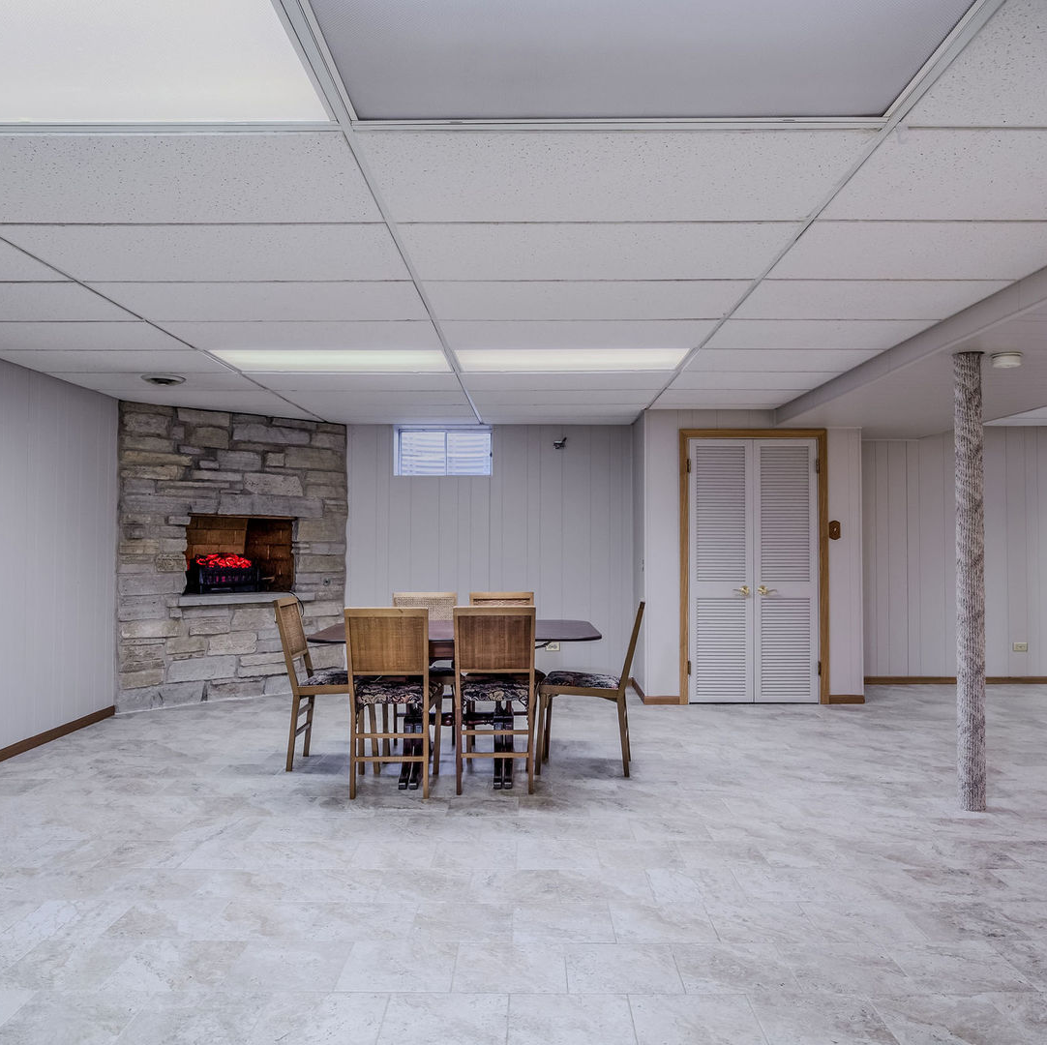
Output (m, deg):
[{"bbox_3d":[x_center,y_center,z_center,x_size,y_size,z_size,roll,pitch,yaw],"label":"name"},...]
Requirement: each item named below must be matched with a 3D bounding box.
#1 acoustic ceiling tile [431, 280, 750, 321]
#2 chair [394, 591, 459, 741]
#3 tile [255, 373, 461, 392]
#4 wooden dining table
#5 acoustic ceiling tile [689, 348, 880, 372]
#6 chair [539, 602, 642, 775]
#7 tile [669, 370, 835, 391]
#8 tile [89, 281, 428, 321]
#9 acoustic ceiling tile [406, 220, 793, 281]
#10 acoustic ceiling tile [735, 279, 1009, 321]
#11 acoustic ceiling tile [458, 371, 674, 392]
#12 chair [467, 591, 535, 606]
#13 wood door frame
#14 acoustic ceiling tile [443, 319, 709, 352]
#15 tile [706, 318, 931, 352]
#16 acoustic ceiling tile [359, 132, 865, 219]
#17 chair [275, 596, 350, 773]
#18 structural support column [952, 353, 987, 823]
[{"bbox_3d":[0.237,-0.893,3.492,1.241,0.020,0.578,0,-1,1],"label":"acoustic ceiling tile"},{"bbox_3d":[-0.542,0.826,4.726,0.410,0.861,0.480,0,-1,0],"label":"chair"},{"bbox_3d":[-0.996,-0.856,5.266,1.241,0.020,0.578,0,-1,1],"label":"tile"},{"bbox_3d":[-0.322,0.920,4.505,1.373,0.733,0.957,0,-1,-3],"label":"wooden dining table"},{"bbox_3d":[1.383,-0.891,4.788,0.925,0.020,0.595,0,-1,1],"label":"acoustic ceiling tile"},{"bbox_3d":[0.358,0.850,4.607,0.547,0.881,0.418,0,-1,8],"label":"chair"},{"bbox_3d":[1.357,-0.853,5.234,0.925,0.020,0.578,0,-1,1],"label":"tile"},{"bbox_3d":[-1.019,-0.895,3.508,1.241,0.020,0.578,0,-1,1],"label":"tile"},{"bbox_3d":[0.229,-0.906,2.906,1.241,0.020,0.578,0,-1,1],"label":"acoustic ceiling tile"},{"bbox_3d":[1.369,-0.915,3.575,0.925,0.020,0.595,0,-1,1],"label":"acoustic ceiling tile"},{"bbox_3d":[0.260,-0.855,5.249,1.241,0.020,0.578,0,-1,1],"label":"acoustic ceiling tile"},{"bbox_3d":[-0.124,0.852,4.873,0.421,0.882,0.530,0,-1,-2],"label":"chair"},{"bbox_3d":[1.706,0.310,6.462,1.099,2.050,0.110,0,-1,1],"label":"wood door frame"},{"bbox_3d":[0.260,-0.905,4.195,1.282,0.020,0.595,0,-1,1],"label":"acoustic ceiling tile"},{"bbox_3d":[1.376,-0.903,4.182,0.925,0.020,0.595,0,-1,1],"label":"tile"},{"bbox_3d":[0.227,-0.924,2.334,1.249,0.018,0.600,0,-1,1],"label":"acoustic ceiling tile"},{"bbox_3d":[-1.001,0.843,4.627,0.530,0.882,0.421,0,-1,3],"label":"chair"},{"bbox_3d":[2.028,0.252,3.951,0.134,2.060,0.134,0,-1,1],"label":"structural support column"}]

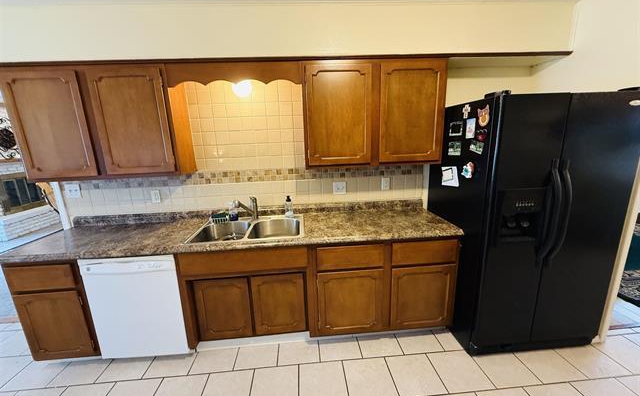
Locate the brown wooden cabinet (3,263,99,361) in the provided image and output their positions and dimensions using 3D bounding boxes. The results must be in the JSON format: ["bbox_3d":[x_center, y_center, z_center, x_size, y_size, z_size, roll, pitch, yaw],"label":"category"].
[{"bbox_3d":[-1.803,0.705,2.024,0.450,0.737,0.625,-3,13,-4],"label":"brown wooden cabinet"}]

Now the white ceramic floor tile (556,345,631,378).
[{"bbox_3d":[1.844,1.114,1.798,0.305,0.012,0.309,-3,13,-4],"label":"white ceramic floor tile"}]

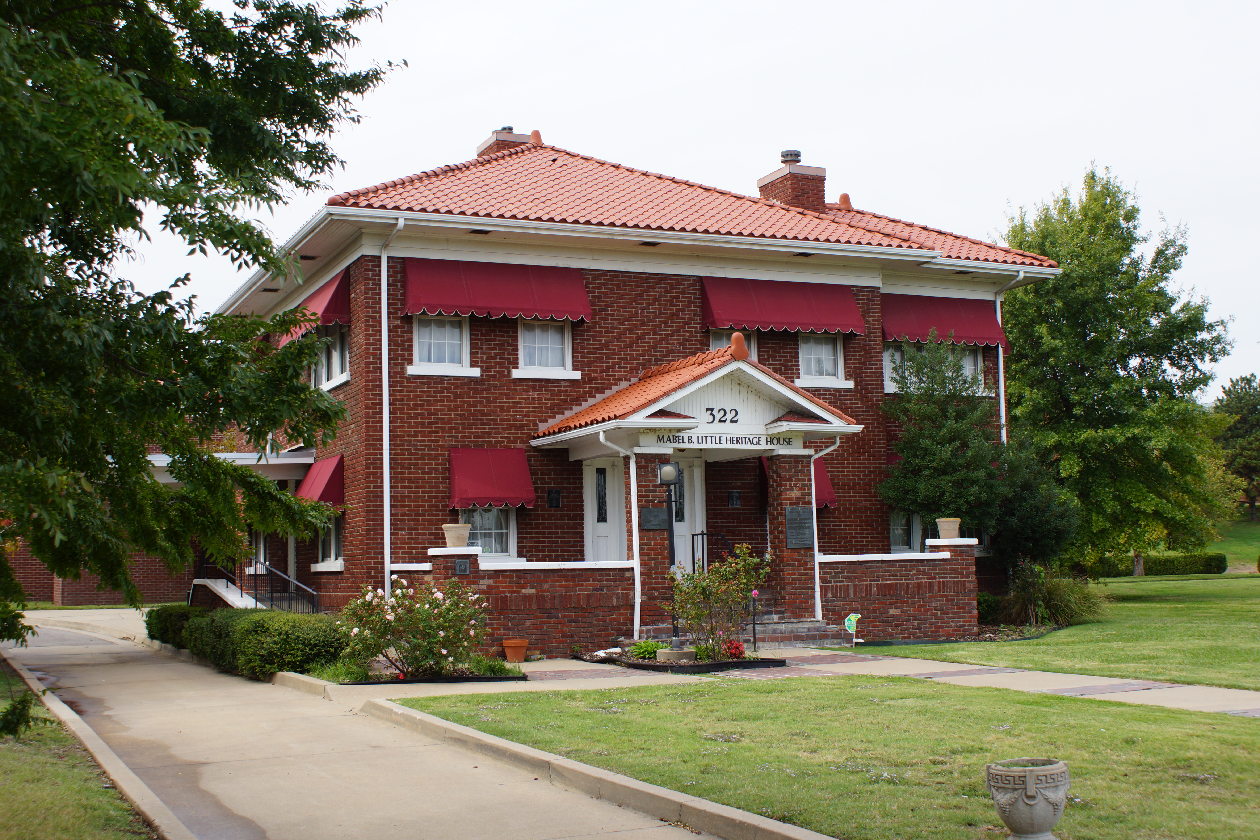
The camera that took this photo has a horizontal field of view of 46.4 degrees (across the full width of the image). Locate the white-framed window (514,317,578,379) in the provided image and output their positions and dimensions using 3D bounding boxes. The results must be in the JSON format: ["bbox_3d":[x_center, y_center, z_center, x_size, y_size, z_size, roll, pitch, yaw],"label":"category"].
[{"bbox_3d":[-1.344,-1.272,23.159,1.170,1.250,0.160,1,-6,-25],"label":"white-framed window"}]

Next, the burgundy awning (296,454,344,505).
[{"bbox_3d":[-5.089,1.057,23.851,0.420,0.860,1.960,1,-6,-25],"label":"burgundy awning"}]

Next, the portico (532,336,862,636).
[{"bbox_3d":[0.965,1.012,22.062,3.980,4.202,3.350,1,-6,-24],"label":"portico"}]

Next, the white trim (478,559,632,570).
[{"bbox_3d":[-1.013,1.989,20.132,2.280,0.097,0.320,1,-6,-24],"label":"white trim"}]

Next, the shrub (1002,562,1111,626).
[{"bbox_3d":[7.392,3.035,25.843,1.880,1.052,1.650,1,-6,-24],"label":"shrub"}]

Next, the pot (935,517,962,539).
[{"bbox_3d":[5.090,1.728,23.398,0.410,0.335,0.410,-1,-5,0],"label":"pot"}]

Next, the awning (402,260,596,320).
[{"bbox_3d":[-2.023,-2.011,22.766,2.930,0.940,0.440,1,-6,-25],"label":"awning"}]

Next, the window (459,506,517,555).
[{"bbox_3d":[-2.176,1.357,22.500,0.920,1.510,0.120,1,-6,-24],"label":"window"}]

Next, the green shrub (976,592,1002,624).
[{"bbox_3d":[6.014,3.310,25.809,0.770,0.560,0.750,1,-6,-25],"label":"green shrub"}]

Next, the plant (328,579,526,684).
[{"bbox_3d":[-2.438,2.522,17.799,2.220,1.250,1.600,-2,-6,0],"label":"plant"}]

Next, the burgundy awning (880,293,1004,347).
[{"bbox_3d":[5.625,-1.808,26.671,2.710,0.920,0.440,1,-6,-24],"label":"burgundy awning"}]

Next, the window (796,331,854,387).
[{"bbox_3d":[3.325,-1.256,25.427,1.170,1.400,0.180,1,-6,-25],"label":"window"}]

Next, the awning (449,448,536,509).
[{"bbox_3d":[-2.086,0.887,22.306,1.230,0.930,0.430,1,-6,-24],"label":"awning"}]

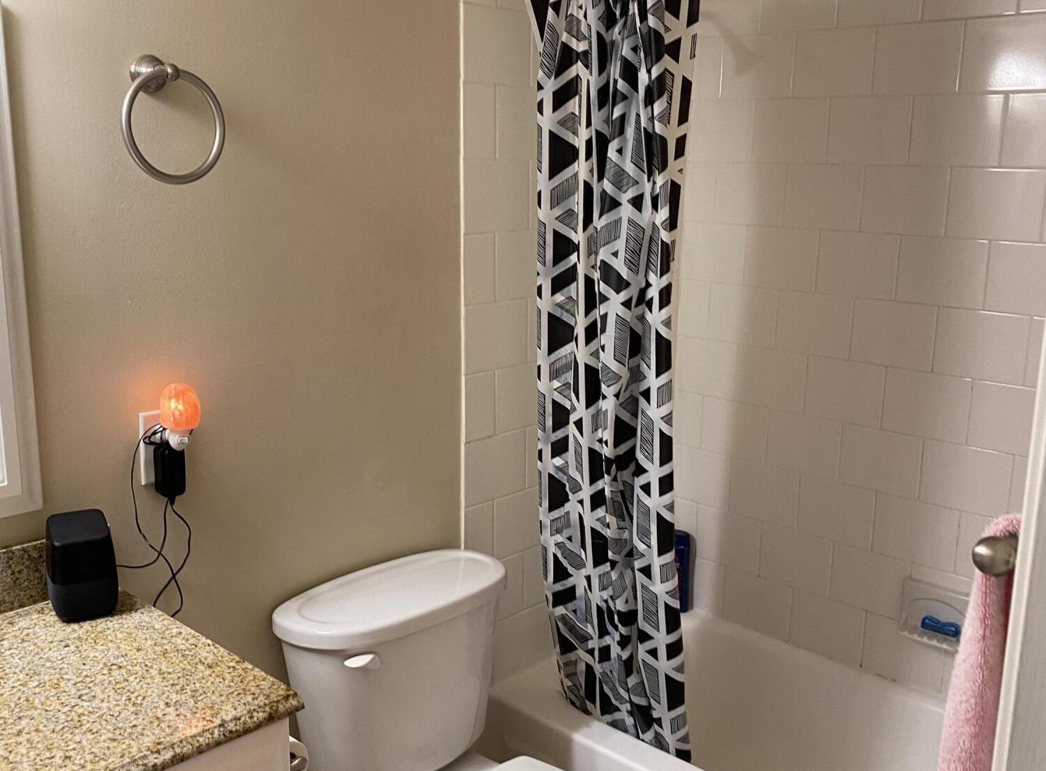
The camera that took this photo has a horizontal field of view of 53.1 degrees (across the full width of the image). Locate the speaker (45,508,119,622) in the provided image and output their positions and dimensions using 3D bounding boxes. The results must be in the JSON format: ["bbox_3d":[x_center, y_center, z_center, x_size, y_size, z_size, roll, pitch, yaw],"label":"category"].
[{"bbox_3d":[-0.678,0.275,1.607,0.094,0.144,0.094,-5,14,-26],"label":"speaker"}]

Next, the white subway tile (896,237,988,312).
[{"bbox_3d":[0.932,-0.252,2.330,0.198,0.151,0.009,12,17,42],"label":"white subway tile"}]

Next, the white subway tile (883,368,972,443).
[{"bbox_3d":[0.929,0.045,2.411,0.198,0.151,0.010,12,17,41],"label":"white subway tile"}]

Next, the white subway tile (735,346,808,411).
[{"bbox_3d":[0.638,-0.018,2.700,0.200,0.152,0.010,12,17,42],"label":"white subway tile"}]

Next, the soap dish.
[{"bbox_3d":[0.951,0.536,2.440,0.164,0.126,0.068,12,17,42],"label":"soap dish"}]

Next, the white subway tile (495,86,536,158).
[{"bbox_3d":[0.014,-0.575,2.300,0.008,0.152,0.201,13,17,43],"label":"white subway tile"}]

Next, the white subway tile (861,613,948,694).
[{"bbox_3d":[0.930,0.651,2.559,0.200,0.149,0.010,12,17,42],"label":"white subway tile"}]

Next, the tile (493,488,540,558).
[{"bbox_3d":[0.000,0.323,2.510,0.010,0.152,0.200,12,17,41],"label":"tile"}]

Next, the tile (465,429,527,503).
[{"bbox_3d":[-0.062,0.188,2.405,0.010,0.151,0.197,12,17,41],"label":"tile"}]

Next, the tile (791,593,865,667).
[{"bbox_3d":[0.774,0.611,2.664,0.198,0.150,0.009,12,17,42],"label":"tile"}]

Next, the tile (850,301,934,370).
[{"bbox_3d":[0.854,-0.118,2.419,0.197,0.151,0.010,12,17,41],"label":"tile"}]

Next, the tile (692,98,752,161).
[{"bbox_3d":[0.495,-0.644,2.650,0.197,0.151,0.010,12,17,41],"label":"tile"}]

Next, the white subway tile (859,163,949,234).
[{"bbox_3d":[0.865,-0.419,2.373,0.201,0.152,0.008,13,17,43],"label":"white subway tile"}]

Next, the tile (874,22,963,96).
[{"bbox_3d":[0.868,-0.719,2.305,0.198,0.151,0.010,12,17,41],"label":"tile"}]

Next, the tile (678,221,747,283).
[{"bbox_3d":[0.505,-0.351,2.760,0.190,0.152,0.010,12,17,42],"label":"tile"}]

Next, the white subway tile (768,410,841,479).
[{"bbox_3d":[0.703,0.145,2.617,0.197,0.151,0.010,12,17,41],"label":"white subway tile"}]

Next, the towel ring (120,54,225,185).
[{"bbox_3d":[-0.556,-0.415,1.636,0.086,0.197,0.175,12,17,42],"label":"towel ring"}]

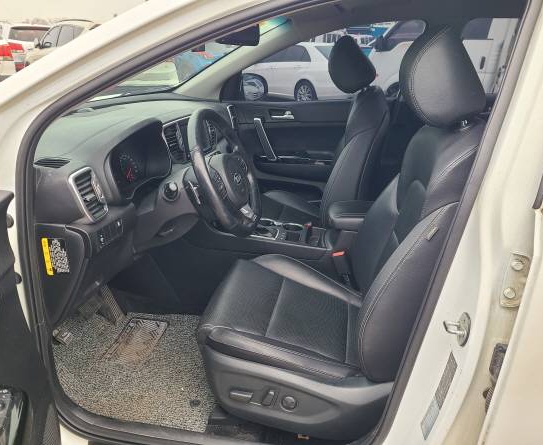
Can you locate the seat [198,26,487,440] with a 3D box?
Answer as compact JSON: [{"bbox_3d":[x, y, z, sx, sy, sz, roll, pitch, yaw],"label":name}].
[{"bbox_3d":[0.218,0.018,1.220,0.720,1.025,0.520,6,22,10],"label":"seat"}]

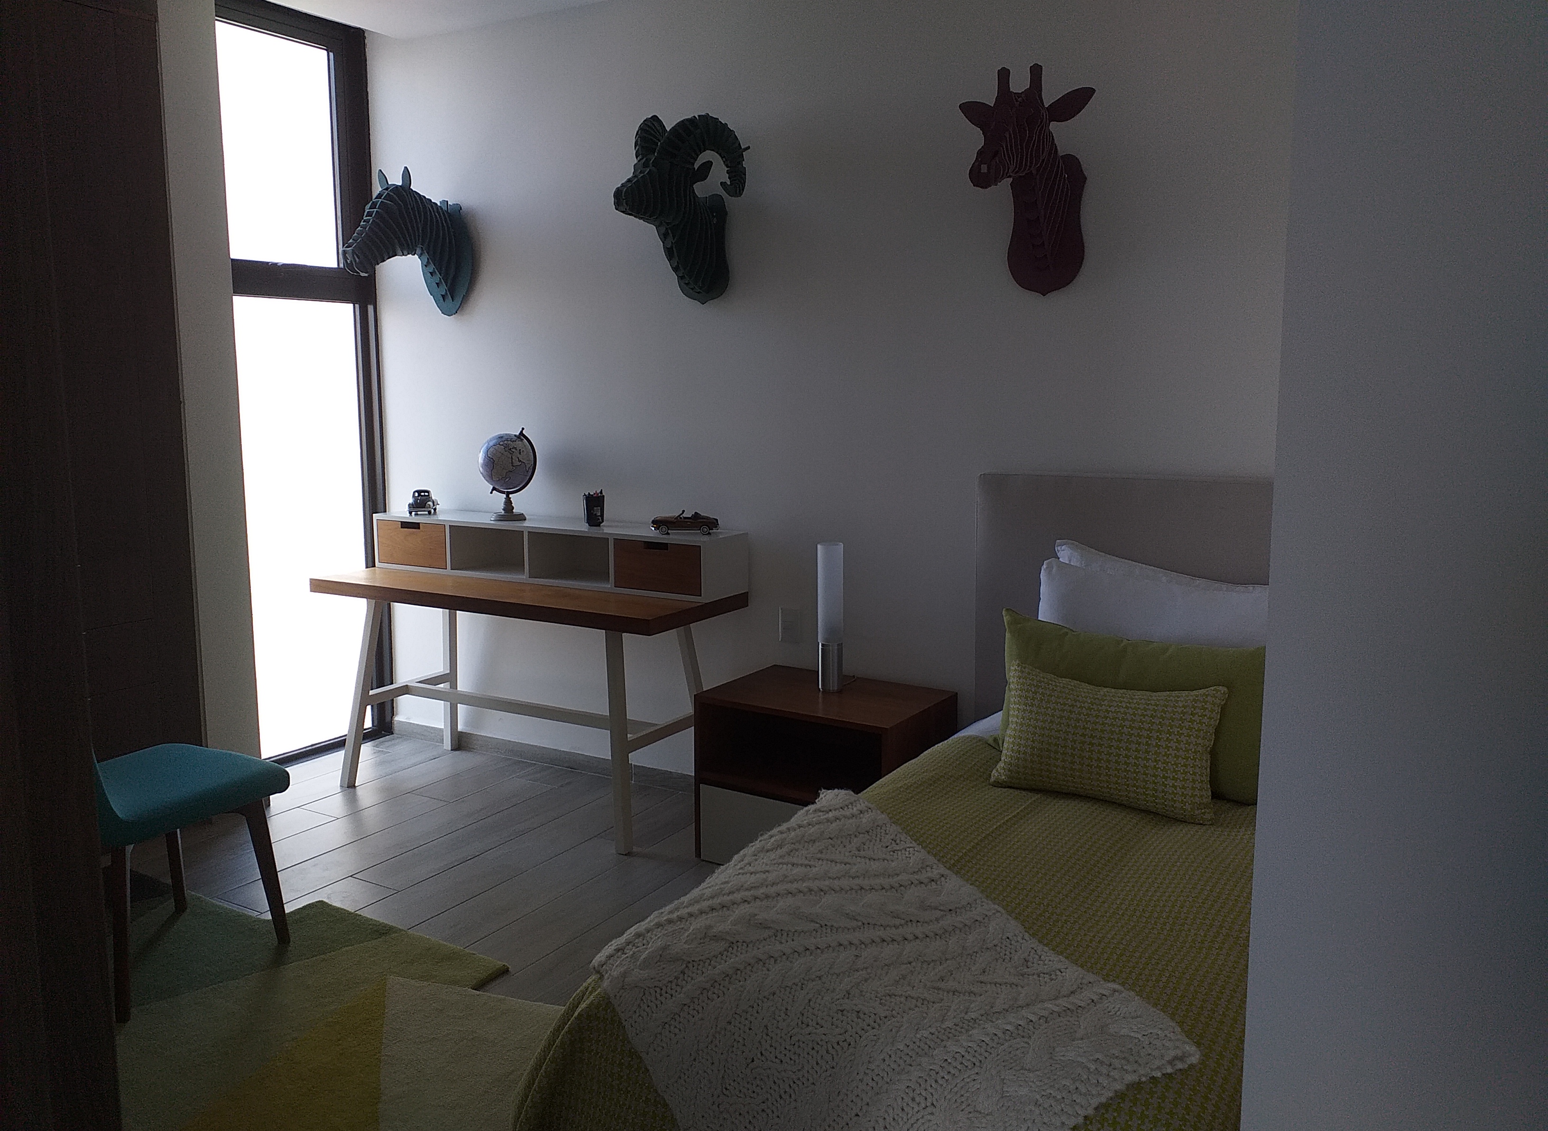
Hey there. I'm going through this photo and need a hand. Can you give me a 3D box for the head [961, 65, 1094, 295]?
[{"bbox_3d":[0.639,-1.009,3.042,0.365,0.565,0.520,5,9,30],"label":"head"}]

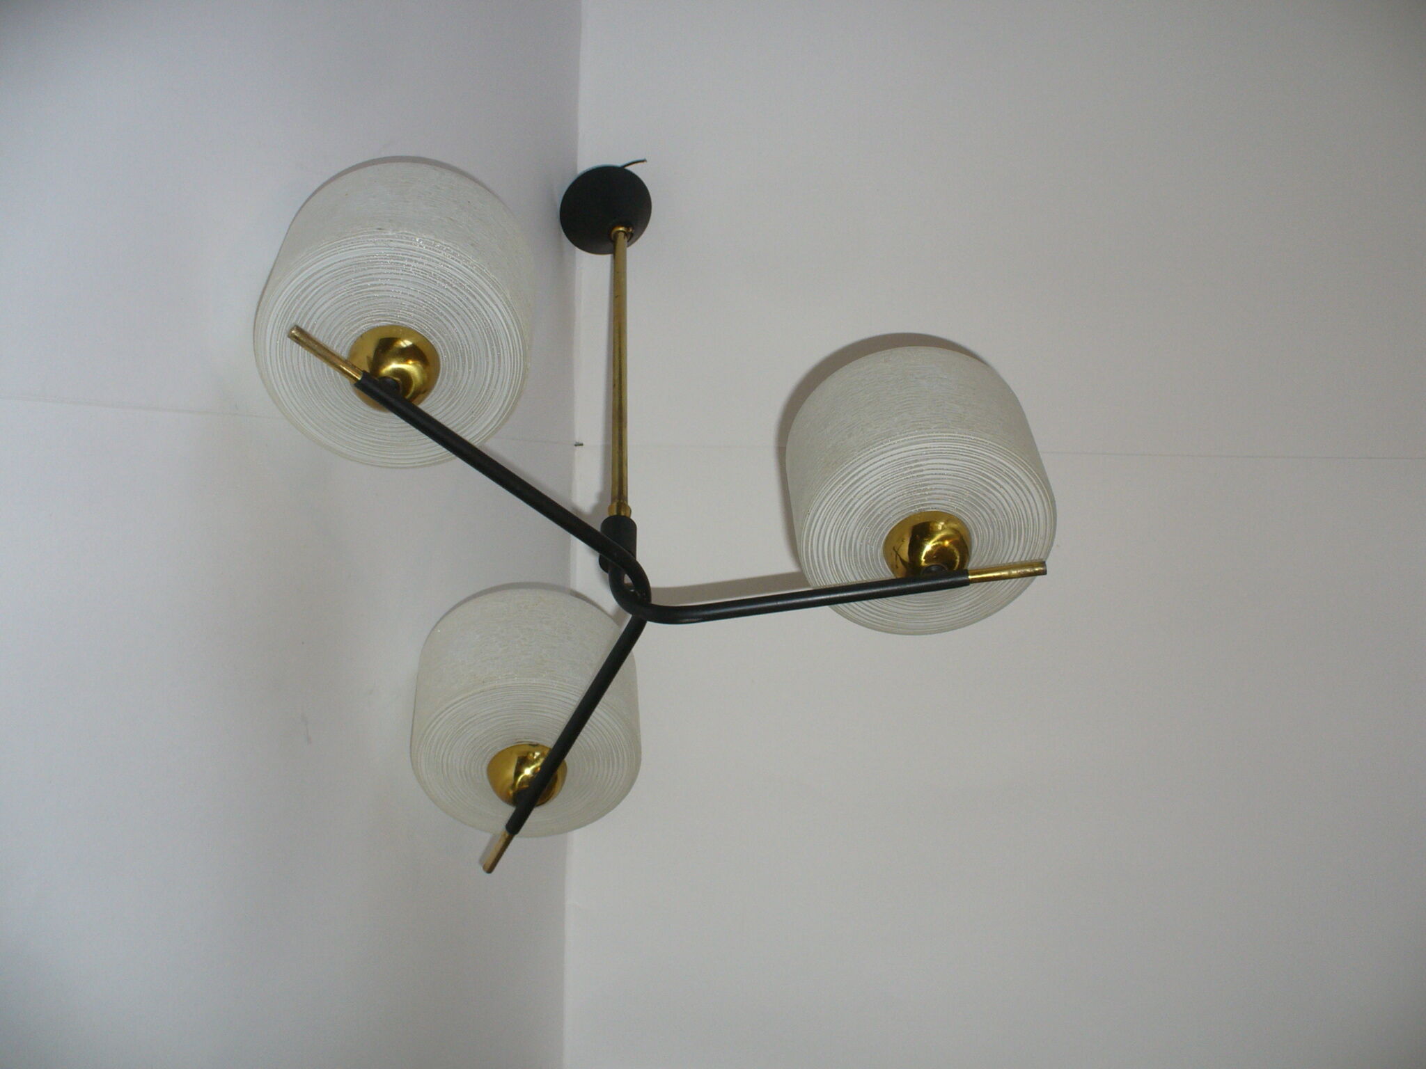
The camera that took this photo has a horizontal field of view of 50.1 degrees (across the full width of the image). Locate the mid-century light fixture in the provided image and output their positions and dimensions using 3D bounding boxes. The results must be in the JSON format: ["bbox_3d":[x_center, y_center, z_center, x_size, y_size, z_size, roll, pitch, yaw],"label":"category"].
[{"bbox_3d":[-0.097,-0.098,1.311,0.655,0.551,0.493,-95,-156,-53],"label":"mid-century light fixture"}]

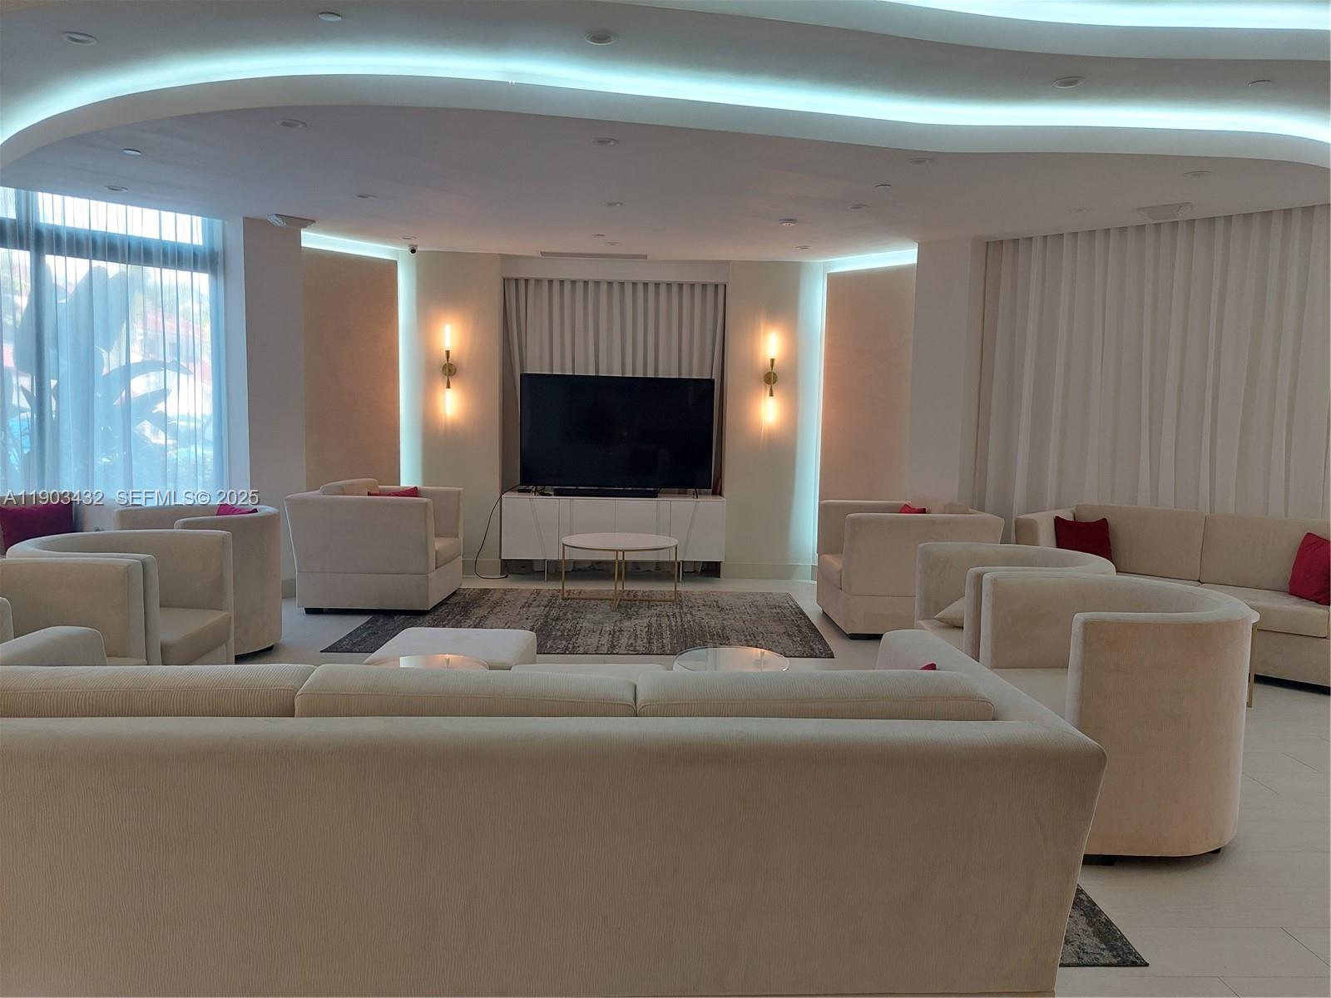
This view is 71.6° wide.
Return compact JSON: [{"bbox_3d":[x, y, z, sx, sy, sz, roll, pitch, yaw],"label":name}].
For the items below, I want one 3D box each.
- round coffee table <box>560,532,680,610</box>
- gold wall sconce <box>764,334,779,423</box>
[{"bbox_3d":[-0.332,0.524,6.778,0.857,0.442,0.857,1,6,-1],"label":"round coffee table"},{"bbox_3d":[0.861,-0.988,7.488,0.115,0.742,0.120,1,6,-1],"label":"gold wall sconce"}]

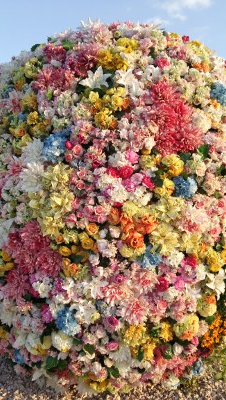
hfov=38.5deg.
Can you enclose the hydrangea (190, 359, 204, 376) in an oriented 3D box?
[{"bbox_3d":[0.529,1.062,2.051,0.100,0.100,0.115,0,-45,-32],"label":"hydrangea"}]

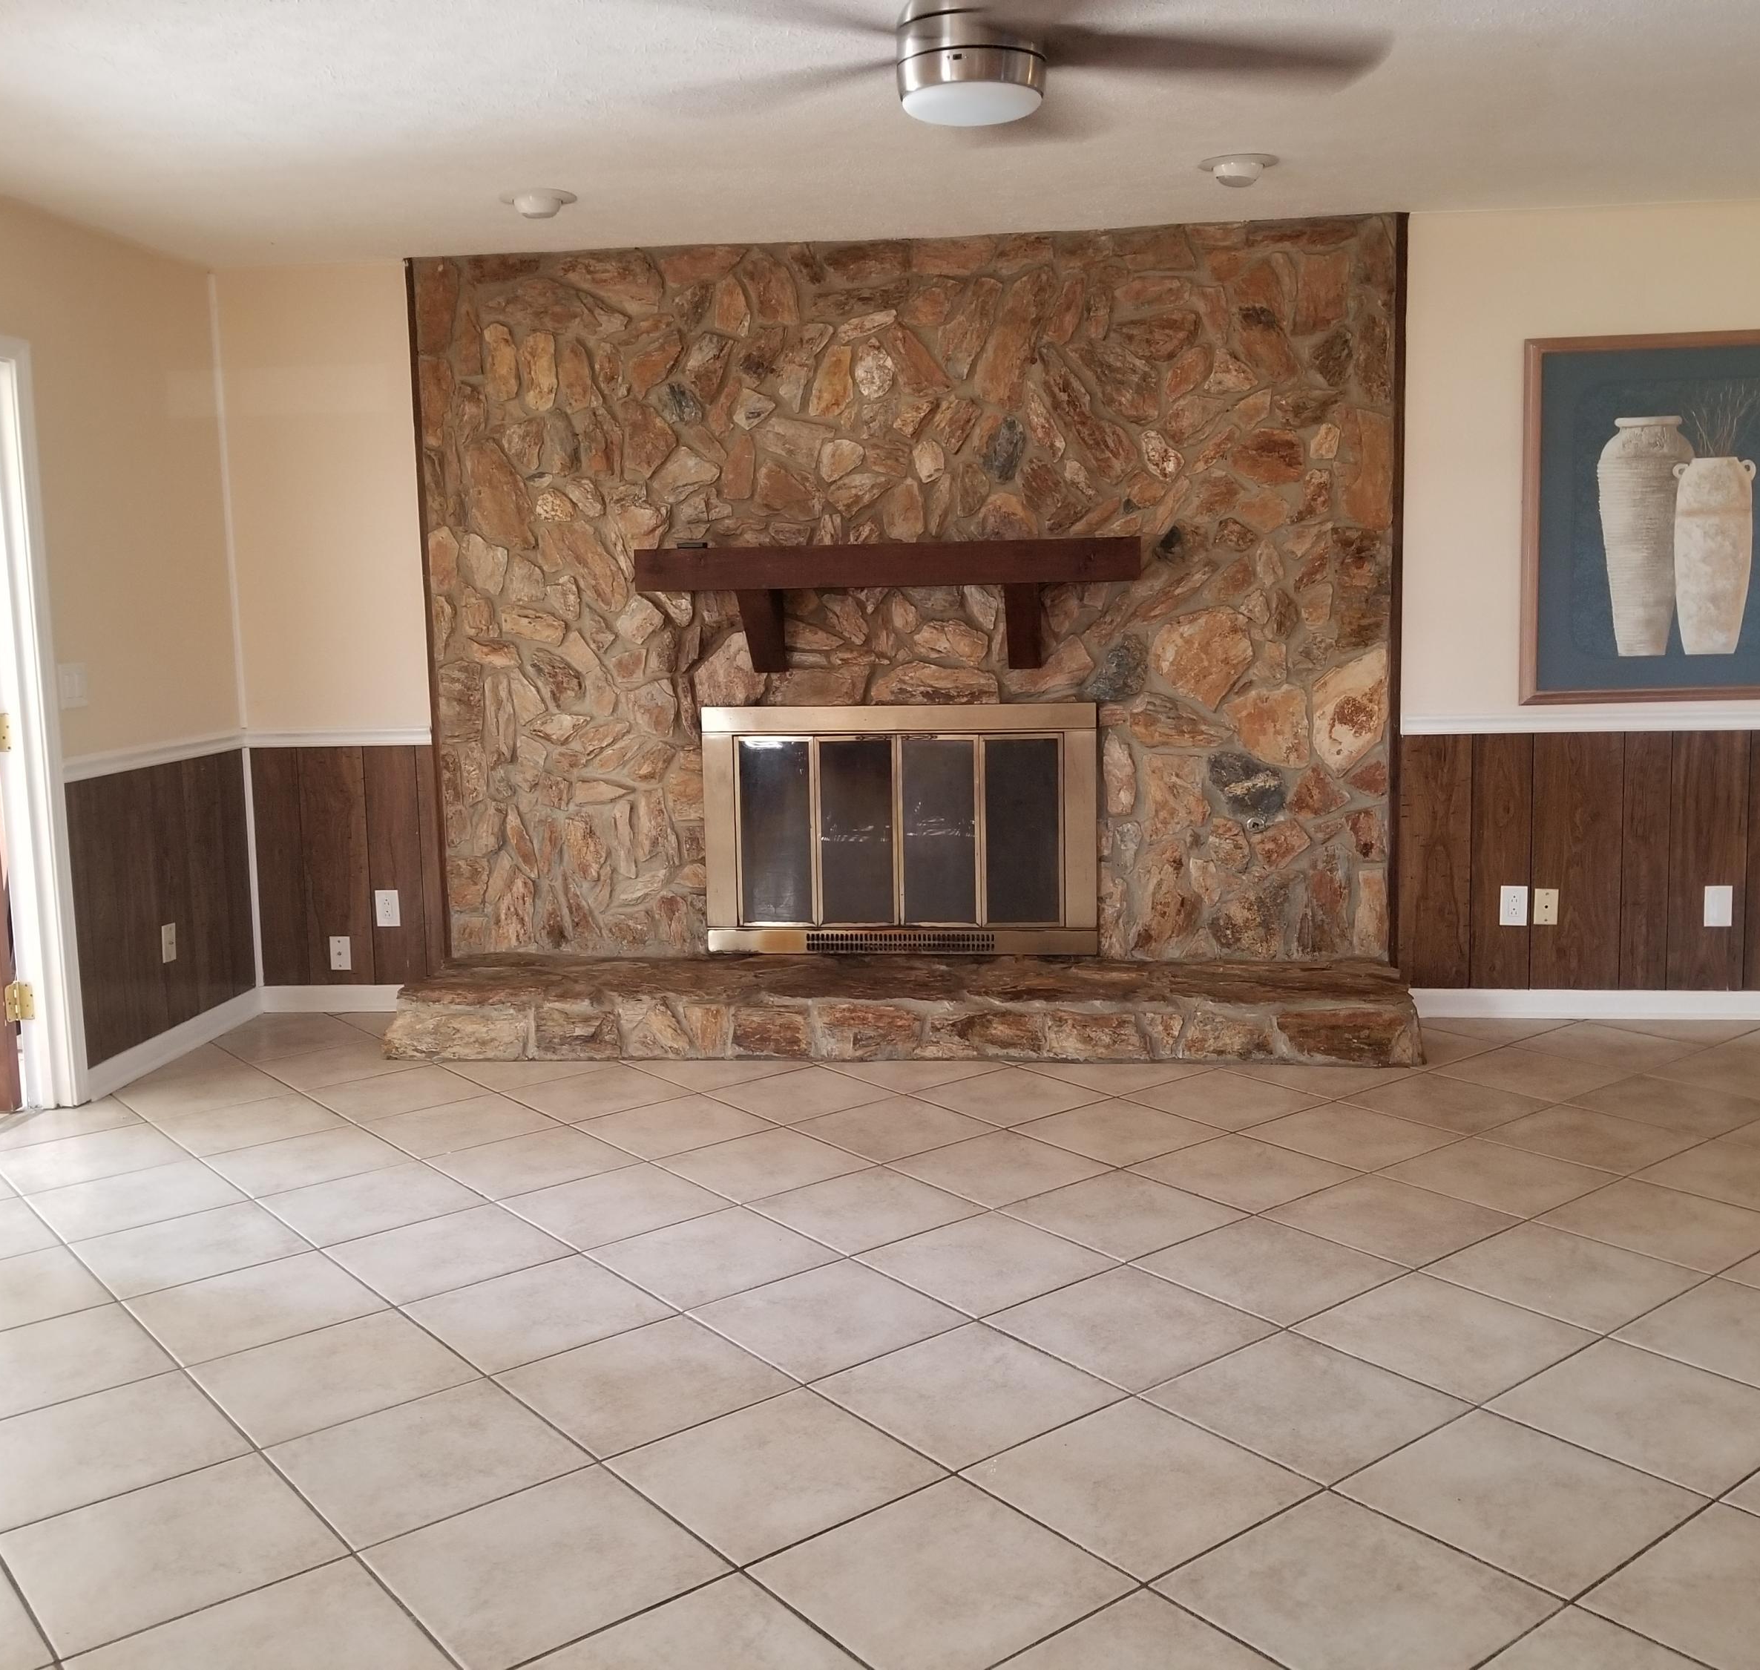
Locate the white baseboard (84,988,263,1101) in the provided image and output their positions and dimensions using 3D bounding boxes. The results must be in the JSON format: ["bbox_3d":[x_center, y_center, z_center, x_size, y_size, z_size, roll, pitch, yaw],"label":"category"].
[{"bbox_3d":[-2.169,0.638,5.228,0.020,0.092,1.038,0,8,6],"label":"white baseboard"}]

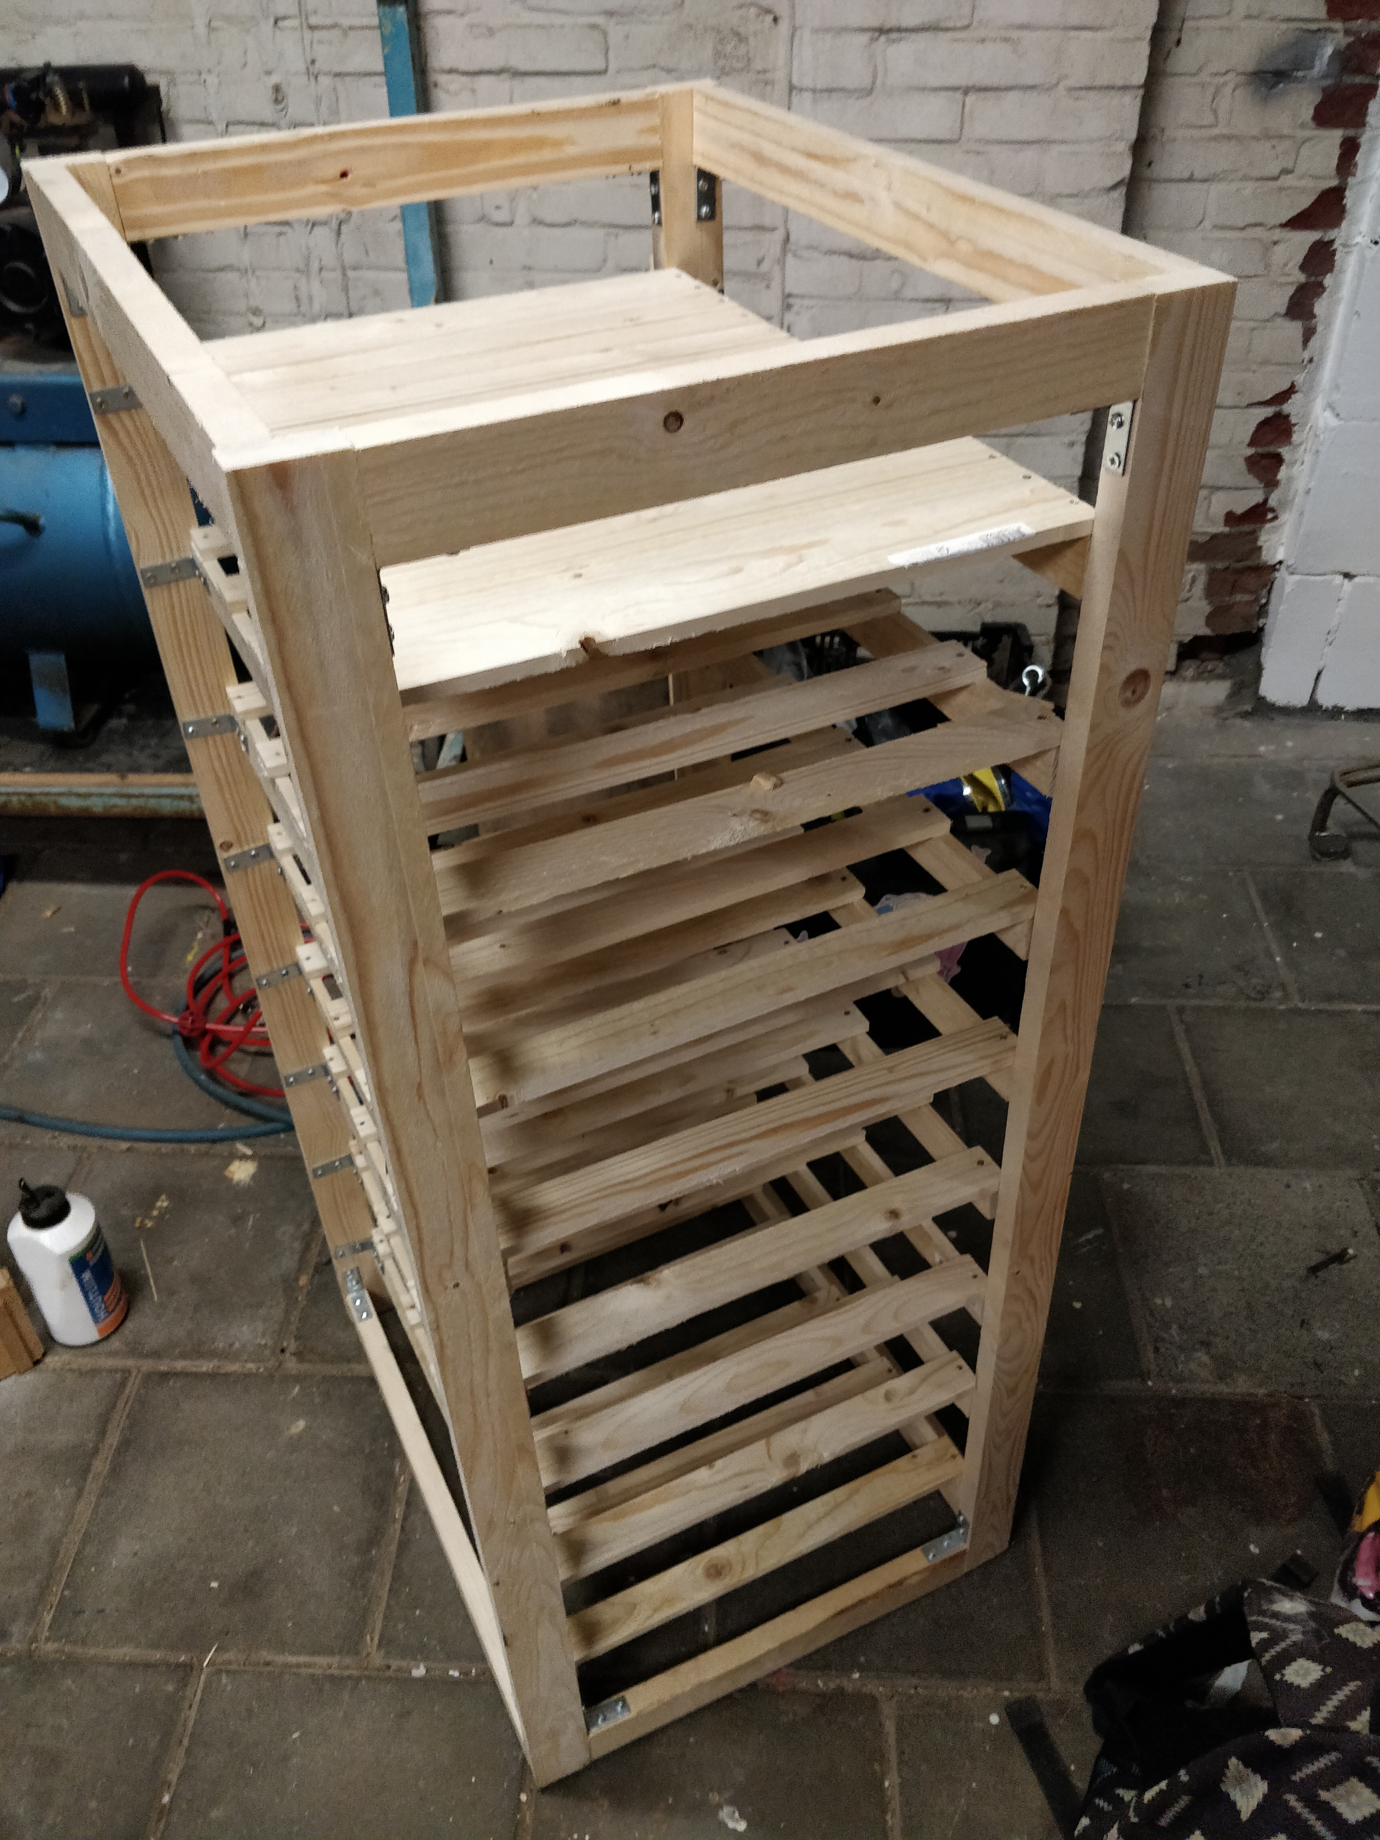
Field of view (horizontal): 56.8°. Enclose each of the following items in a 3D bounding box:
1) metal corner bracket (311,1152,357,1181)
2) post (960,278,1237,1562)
[{"bbox_3d":[-0.379,0.280,1.378,0.041,0.016,0.038,-19,40,-21],"label":"metal corner bracket"},{"bbox_3d":[0.273,0.162,0.979,0.054,1.175,0.025,-19,37,-22],"label":"post"}]

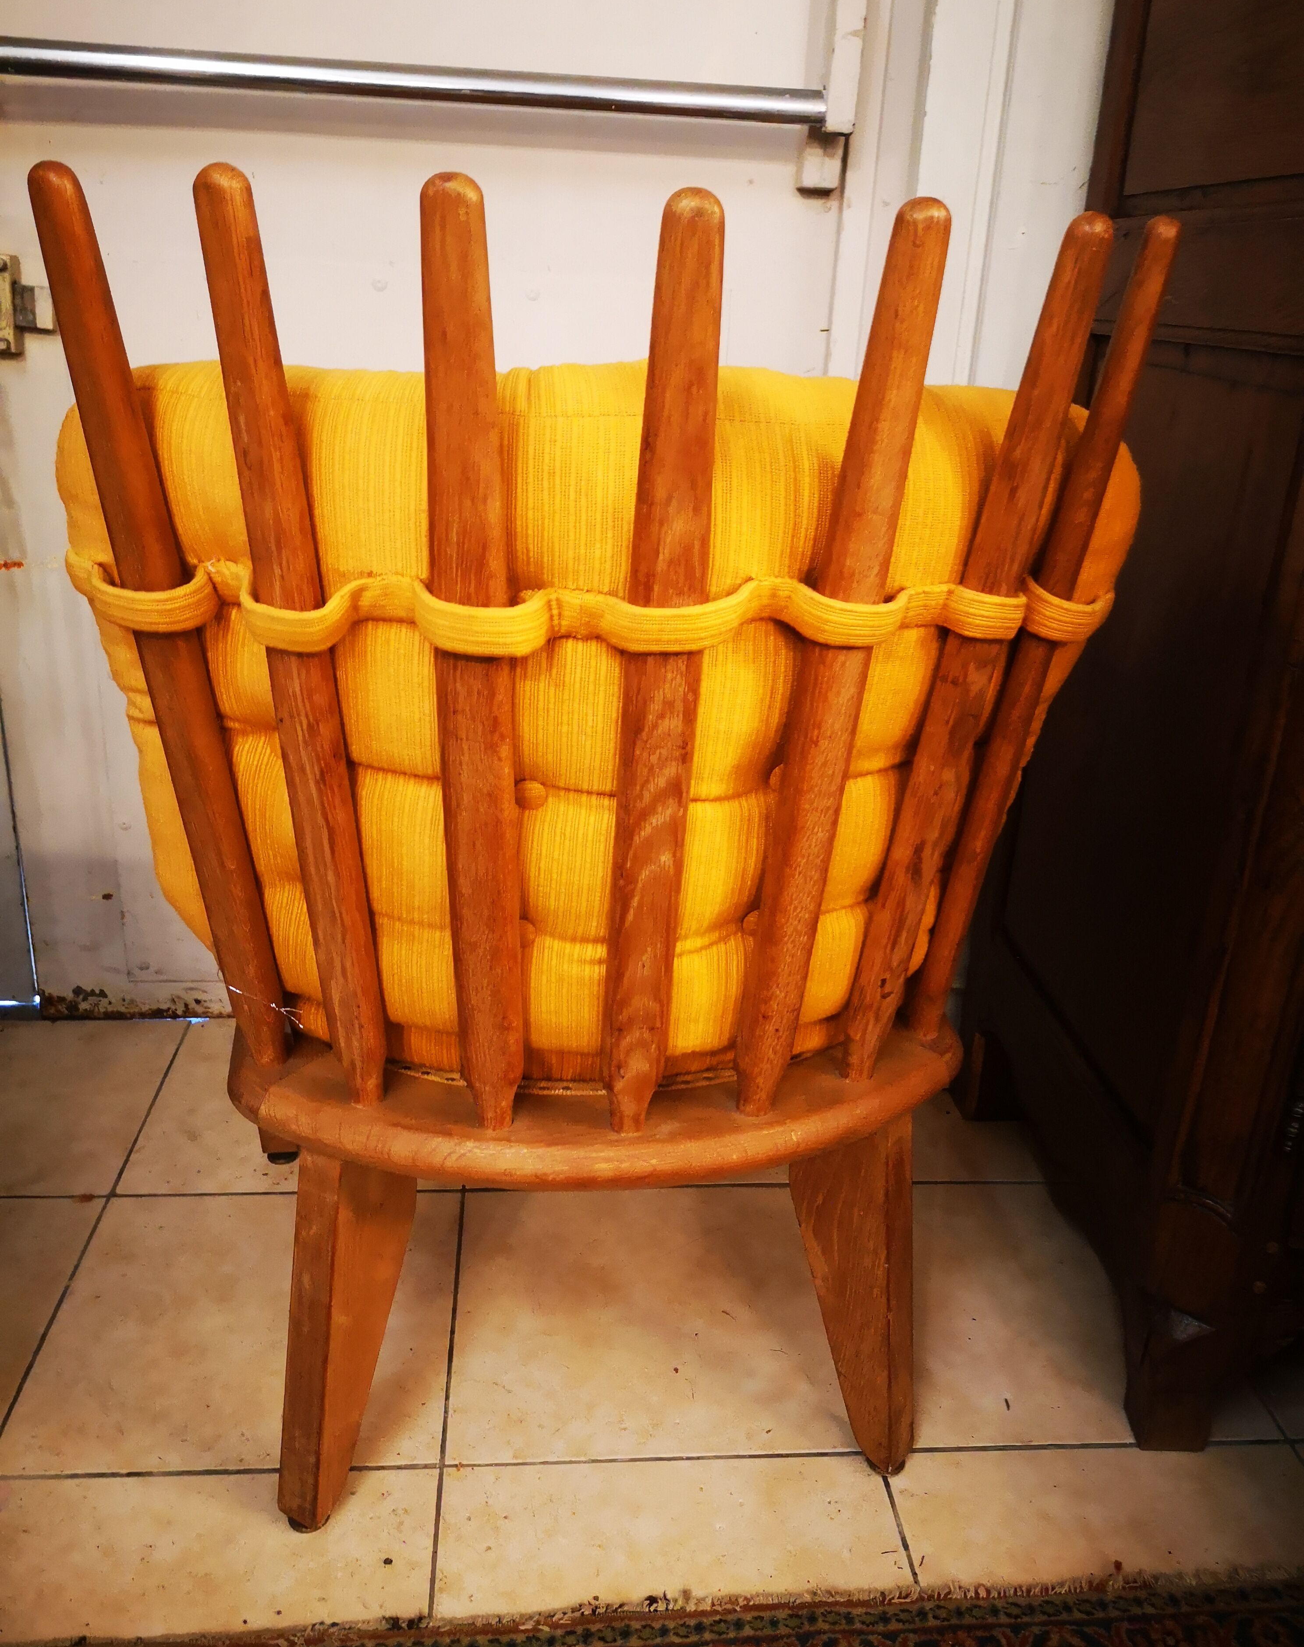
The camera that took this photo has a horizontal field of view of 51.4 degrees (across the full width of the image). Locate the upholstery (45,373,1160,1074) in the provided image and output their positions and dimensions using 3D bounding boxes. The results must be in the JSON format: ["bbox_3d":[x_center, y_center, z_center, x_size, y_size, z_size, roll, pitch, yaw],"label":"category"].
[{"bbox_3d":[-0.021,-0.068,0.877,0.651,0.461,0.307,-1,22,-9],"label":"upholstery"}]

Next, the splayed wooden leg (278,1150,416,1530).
[{"bbox_3d":[-0.220,0.345,0.962,0.037,0.310,0.079,11,14,20],"label":"splayed wooden leg"}]

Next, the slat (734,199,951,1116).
[{"bbox_3d":[0.097,-0.051,0.753,0.043,0.543,0.025,-6,31,-23],"label":"slat"}]

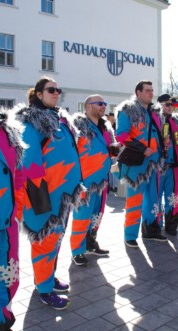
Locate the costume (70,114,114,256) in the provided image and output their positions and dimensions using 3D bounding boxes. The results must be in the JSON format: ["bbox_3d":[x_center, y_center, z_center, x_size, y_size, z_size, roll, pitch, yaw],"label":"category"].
[{"bbox_3d":[0.021,0.194,3.885,0.420,1.435,0.550,3,7,36],"label":"costume"}]

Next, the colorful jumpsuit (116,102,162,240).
[{"bbox_3d":[0.594,0.050,4.402,0.420,1.610,0.570,4,7,43],"label":"colorful jumpsuit"}]

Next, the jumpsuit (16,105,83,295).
[{"bbox_3d":[-0.310,0.268,2.973,0.400,1.489,0.550,2,6,28],"label":"jumpsuit"}]

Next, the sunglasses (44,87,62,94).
[{"bbox_3d":[-0.296,-0.576,2.874,0.140,0.050,0.145,4,7,40],"label":"sunglasses"}]

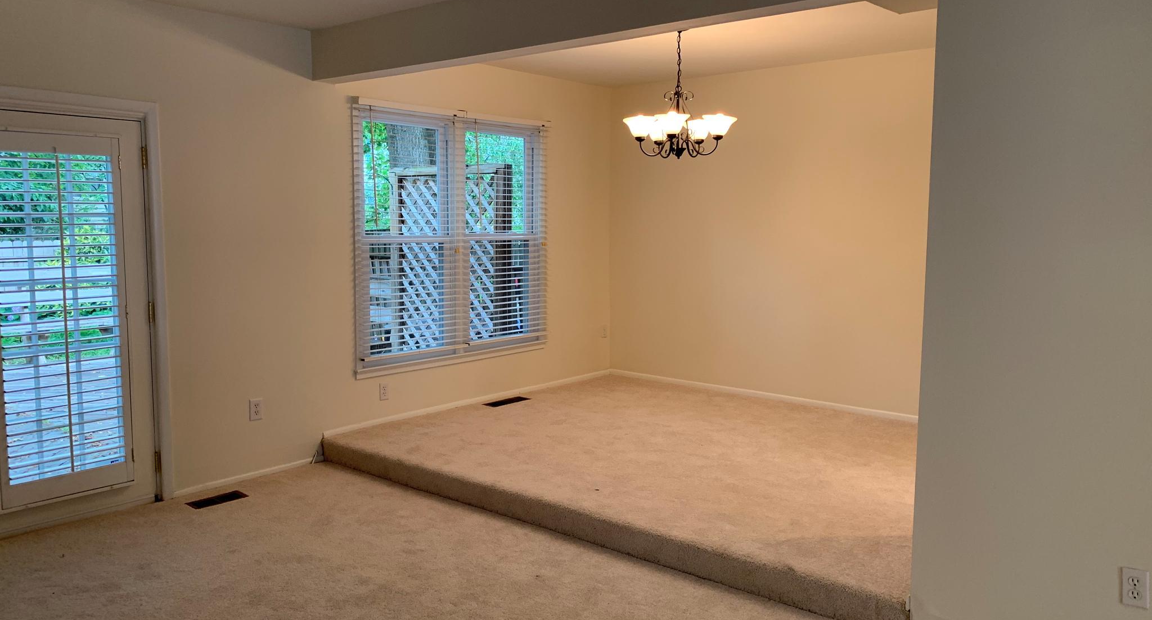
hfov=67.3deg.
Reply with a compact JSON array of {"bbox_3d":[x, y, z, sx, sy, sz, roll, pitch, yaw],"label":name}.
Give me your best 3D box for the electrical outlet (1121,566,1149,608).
[{"bbox_3d":[1.710,0.850,2.643,0.071,0.115,0.010,5,8,39],"label":"electrical outlet"}]

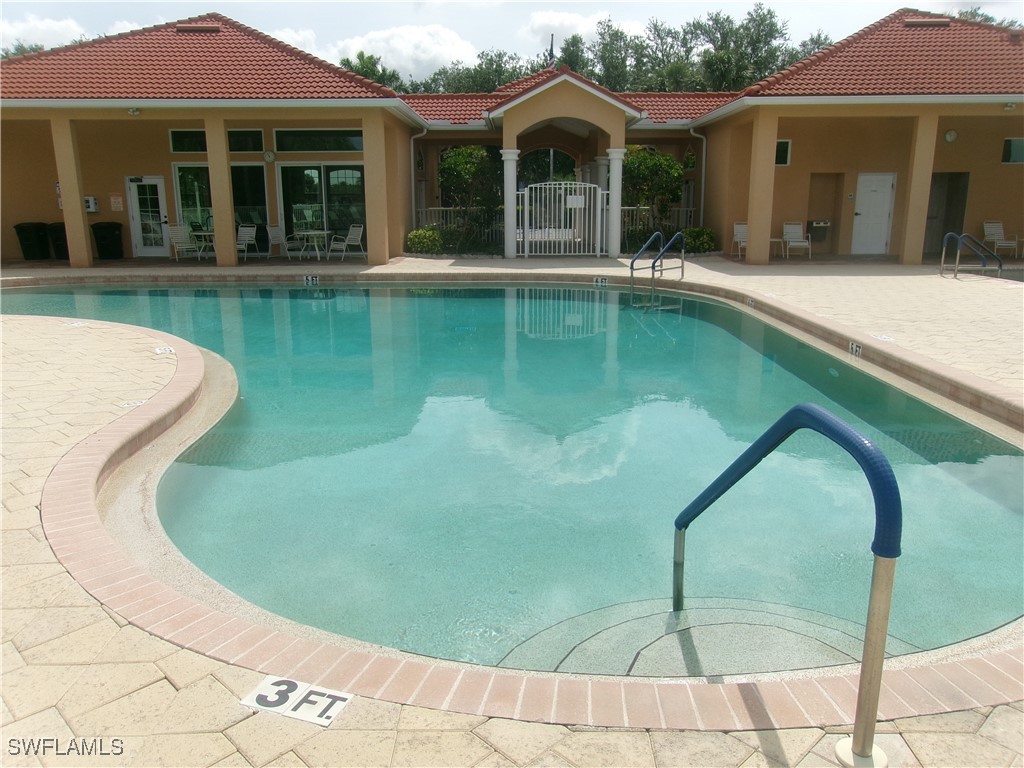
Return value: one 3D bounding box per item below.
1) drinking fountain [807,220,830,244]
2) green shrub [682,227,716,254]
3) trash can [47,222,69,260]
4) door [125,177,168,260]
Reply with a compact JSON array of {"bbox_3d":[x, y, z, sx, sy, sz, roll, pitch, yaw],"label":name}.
[{"bbox_3d":[8.226,-4.095,21.386,0.480,0.500,0.450,0,13,0],"label":"drinking fountain"},{"bbox_3d":[4.935,-3.873,21.331,0.920,0.740,0.900,0,13,0],"label":"green shrub"},{"bbox_3d":[-11.634,-3.752,20.879,0.600,0.960,0.680,0,13,0],"label":"trash can"},{"bbox_3d":[-9.706,-4.430,21.289,1.000,2.080,0.120,-1,13,-3],"label":"door"}]

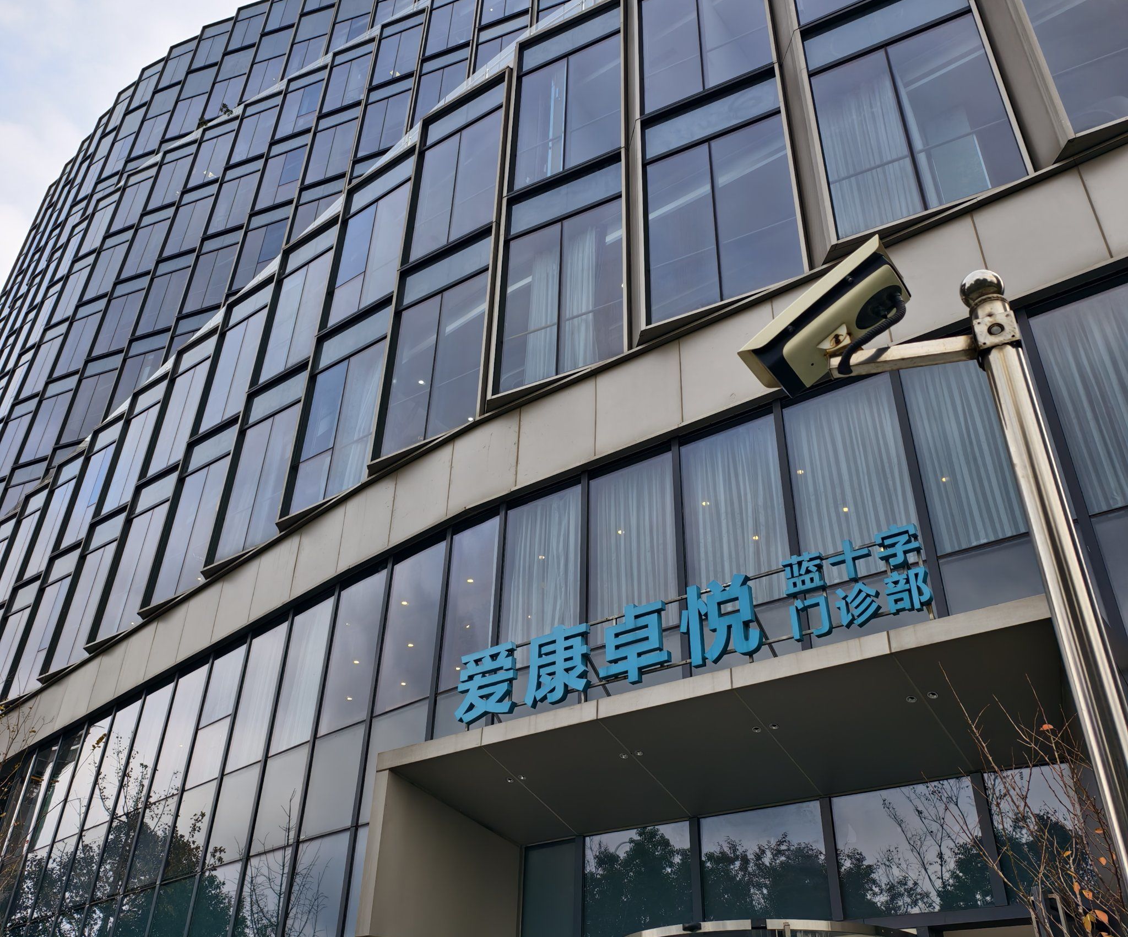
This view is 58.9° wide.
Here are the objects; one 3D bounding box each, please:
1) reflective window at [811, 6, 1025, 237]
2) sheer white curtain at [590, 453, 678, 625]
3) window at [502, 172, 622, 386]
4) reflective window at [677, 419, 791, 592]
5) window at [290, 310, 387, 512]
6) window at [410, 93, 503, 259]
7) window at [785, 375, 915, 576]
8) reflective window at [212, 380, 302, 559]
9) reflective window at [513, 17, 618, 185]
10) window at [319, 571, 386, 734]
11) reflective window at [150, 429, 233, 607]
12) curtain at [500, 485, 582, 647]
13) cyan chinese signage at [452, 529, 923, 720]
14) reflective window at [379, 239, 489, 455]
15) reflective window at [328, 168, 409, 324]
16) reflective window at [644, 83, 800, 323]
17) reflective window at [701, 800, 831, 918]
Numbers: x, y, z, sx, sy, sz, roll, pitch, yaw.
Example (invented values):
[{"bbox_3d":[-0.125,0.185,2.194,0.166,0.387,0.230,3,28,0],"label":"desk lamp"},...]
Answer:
[{"bbox_3d":[4.244,-4.354,12.364,2.029,3.267,0.120,-15,-37,23],"label":"reflective window"},{"bbox_3d":[0.835,1.031,12.509,1.268,2.433,0.120,-20,-39,30],"label":"sheer white curtain"},{"bbox_3d":[-0.007,-2.858,14.599,1.920,3.798,0.150,-15,-37,24],"label":"window"},{"bbox_3d":[1.971,0.602,11.138,1.338,2.641,0.120,-21,-40,30],"label":"reflective window"},{"bbox_3d":[-3.816,-1.084,17.410,1.856,3.767,0.150,-21,-40,30],"label":"window"},{"bbox_3d":[-1.875,-5.434,18.192,1.873,3.762,0.150,-19,-39,28],"label":"window"},{"bbox_3d":[2.968,0.097,10.428,1.249,2.398,0.120,-16,-37,24],"label":"window"},{"bbox_3d":[-5.654,-0.117,18.945,1.788,3.765,0.150,-22,-40,31],"label":"reflective window"},{"bbox_3d":[0.082,-6.508,17.571,2.002,3.625,0.120,-15,-37,24],"label":"reflective window"},{"bbox_3d":[-3.038,2.572,14.374,1.247,2.446,0.120,-26,-42,35],"label":"window"},{"bbox_3d":[-7.920,0.911,21.487,1.861,3.861,0.120,-22,-40,31],"label":"reflective window"},{"bbox_3d":[-0.308,1.445,13.208,1.248,2.461,0.120,-20,-39,30],"label":"curtain"},{"bbox_3d":[0.753,1.262,7.563,4.066,0.632,0.150,-21,-40,30],"label":"cyan chinese signage"},{"bbox_3d":[-2.105,-2.101,16.634,1.959,3.846,0.120,-19,-39,28],"label":"reflective window"},{"bbox_3d":[-3.917,-4.647,20.534,1.861,3.558,0.120,-21,-40,30],"label":"reflective window"},{"bbox_3d":[2.034,-3.653,13.309,1.991,3.792,0.150,-16,-37,25],"label":"reflective window"},{"bbox_3d":[1.864,3.687,9.424,1.245,0.925,0.120,-20,-39,30],"label":"reflective window"}]

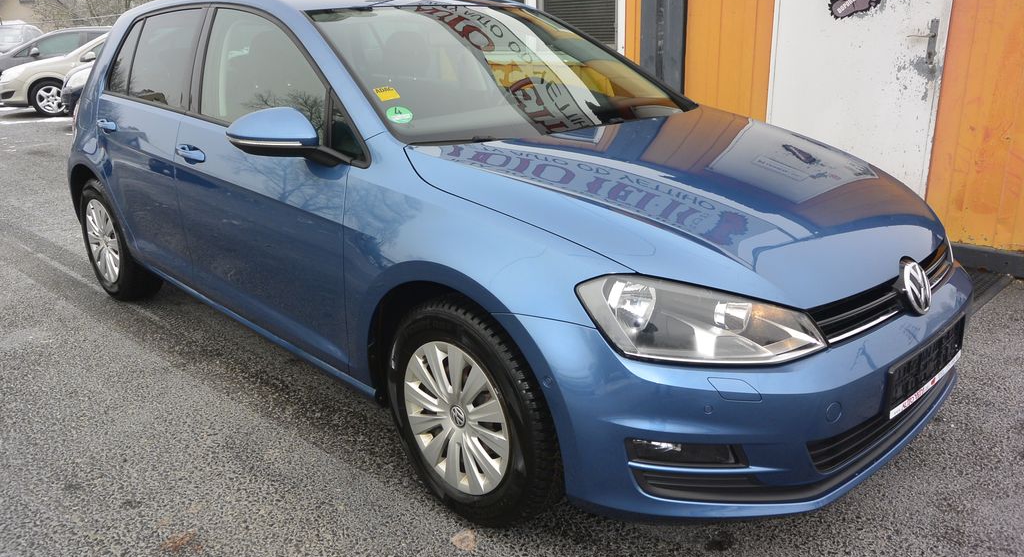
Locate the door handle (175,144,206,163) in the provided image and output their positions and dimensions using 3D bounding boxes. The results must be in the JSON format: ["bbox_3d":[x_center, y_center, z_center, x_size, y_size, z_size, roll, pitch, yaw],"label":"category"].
[{"bbox_3d":[-1.130,-0.434,2.686,0.050,0.050,0.215,-17,24,-42],"label":"door handle"}]

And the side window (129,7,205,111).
[{"bbox_3d":[-1.381,-0.876,3.064,0.720,0.410,0.060,16,-1,43],"label":"side window"}]

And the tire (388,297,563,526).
[{"bbox_3d":[-0.091,0.345,2.024,0.205,0.625,0.630,-17,24,-42],"label":"tire"}]

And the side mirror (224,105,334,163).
[{"bbox_3d":[-0.664,-0.407,2.175,0.230,0.160,0.200,-17,24,-42],"label":"side mirror"}]

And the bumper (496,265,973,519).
[{"bbox_3d":[0.819,0.172,2.147,1.780,0.490,0.670,-17,24,-42],"label":"bumper"}]

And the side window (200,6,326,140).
[{"bbox_3d":[-0.834,-0.684,2.533,0.930,0.465,0.065,16,-1,43],"label":"side window"}]

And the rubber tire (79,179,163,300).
[{"bbox_3d":[-1.944,-0.203,3.813,0.205,0.625,0.630,-17,24,-42],"label":"rubber tire"}]

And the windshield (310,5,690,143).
[{"bbox_3d":[0.000,-0.772,2.702,1.420,0.130,0.900,-17,52,-42],"label":"windshield"}]

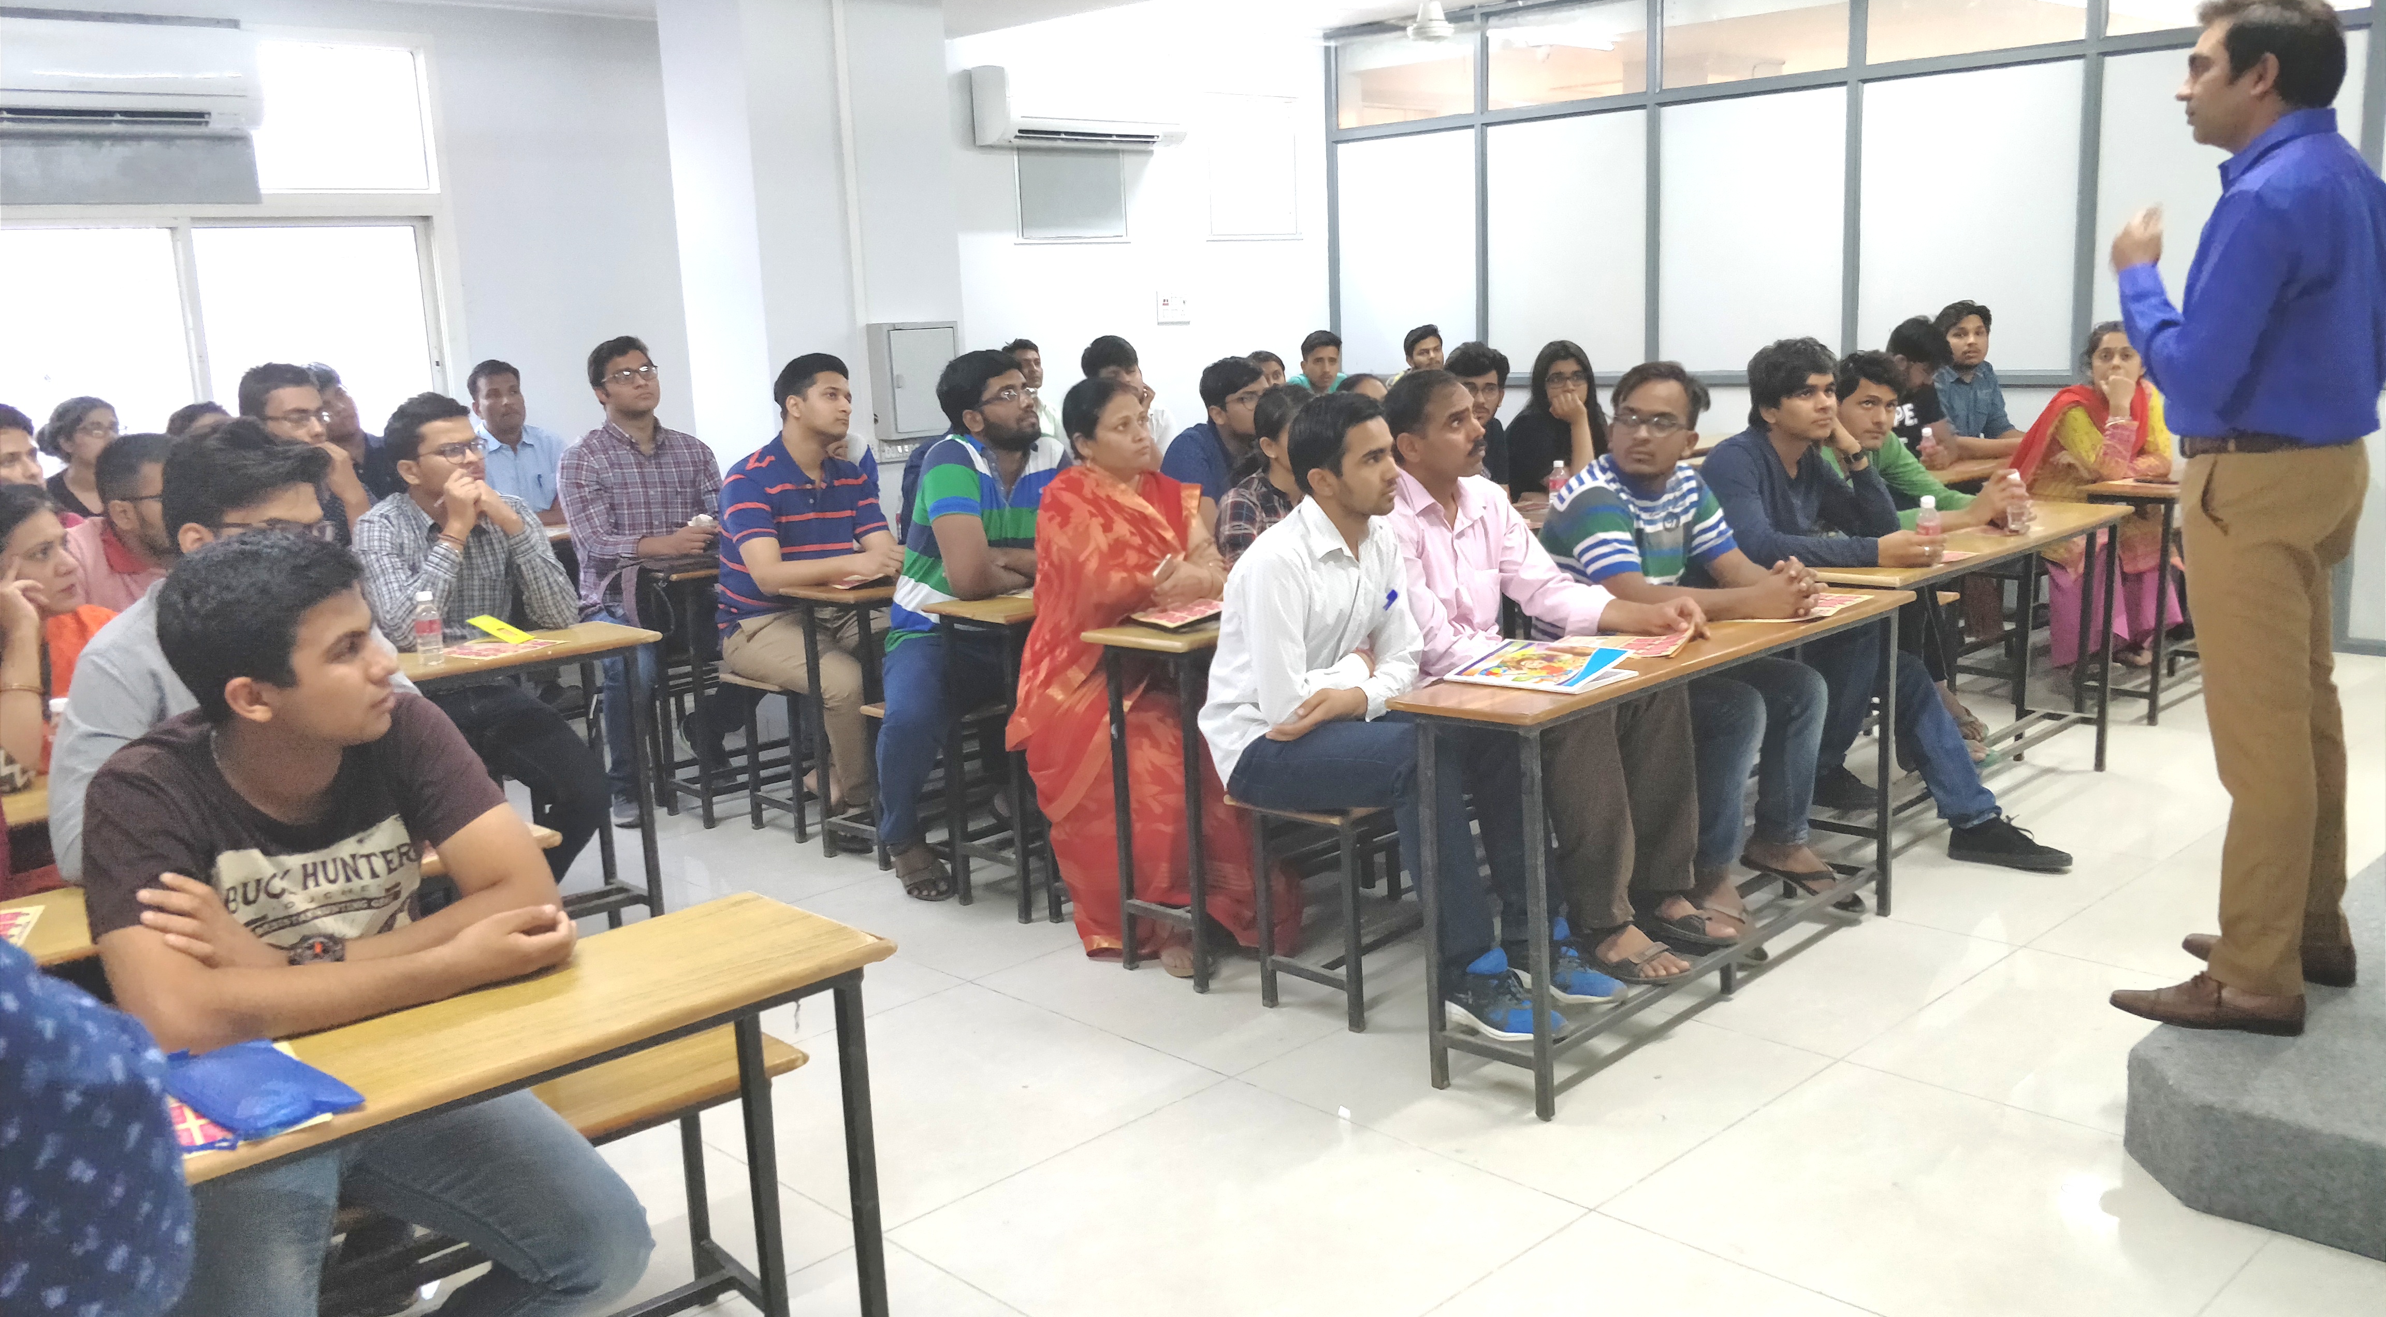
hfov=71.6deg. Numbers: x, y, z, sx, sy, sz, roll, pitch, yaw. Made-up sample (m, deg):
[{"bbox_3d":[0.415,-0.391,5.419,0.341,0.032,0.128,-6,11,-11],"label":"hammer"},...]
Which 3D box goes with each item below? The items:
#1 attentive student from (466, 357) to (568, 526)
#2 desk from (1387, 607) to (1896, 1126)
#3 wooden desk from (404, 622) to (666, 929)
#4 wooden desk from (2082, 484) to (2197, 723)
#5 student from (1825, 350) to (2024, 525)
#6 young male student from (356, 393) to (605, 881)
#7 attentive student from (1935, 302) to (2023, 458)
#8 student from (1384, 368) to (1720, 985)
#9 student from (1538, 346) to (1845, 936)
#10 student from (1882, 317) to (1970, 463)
[{"bbox_3d":[-2.192,-0.302,5.376,0.500,1.270,0.680,-7,12,-25],"label":"attentive student"},{"bbox_3d":[1.038,0.340,3.550,1.460,0.780,0.330,-14,17,-40],"label":"desk"},{"bbox_3d":[-1.903,0.429,3.816,1.400,0.780,0.330,-14,17,-40],"label":"wooden desk"},{"bbox_3d":[3.505,-0.296,5.787,1.380,0.780,0.320,-14,17,-41],"label":"wooden desk"},{"bbox_3d":[2.122,-0.289,4.987,0.550,1.260,0.800,-12,16,-34],"label":"student"},{"bbox_3d":[-1.817,0.033,4.251,0.800,1.350,0.540,9,18,43],"label":"young male student"},{"bbox_3d":[2.922,-0.667,6.132,0.500,1.250,0.680,-6,11,-17],"label":"attentive student"},{"bbox_3d":[0.727,0.038,3.424,0.720,1.260,0.560,8,15,44],"label":"student"},{"bbox_3d":[1.141,-0.025,3.691,0.580,1.220,0.720,-9,13,-32],"label":"student"},{"bbox_3d":[2.636,-0.583,5.904,0.480,1.210,0.680,-10,13,-33],"label":"student"}]

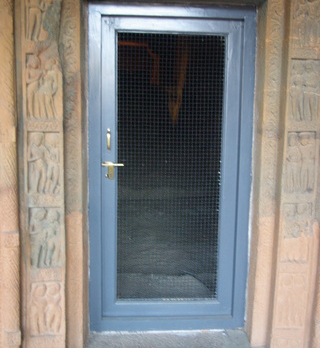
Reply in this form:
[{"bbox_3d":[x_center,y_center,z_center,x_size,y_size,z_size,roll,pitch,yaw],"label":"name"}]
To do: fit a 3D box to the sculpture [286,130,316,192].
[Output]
[{"bbox_3d":[0.790,-0.069,2.724,0.172,0.352,0.055,0,8,-4],"label":"sculpture"}]

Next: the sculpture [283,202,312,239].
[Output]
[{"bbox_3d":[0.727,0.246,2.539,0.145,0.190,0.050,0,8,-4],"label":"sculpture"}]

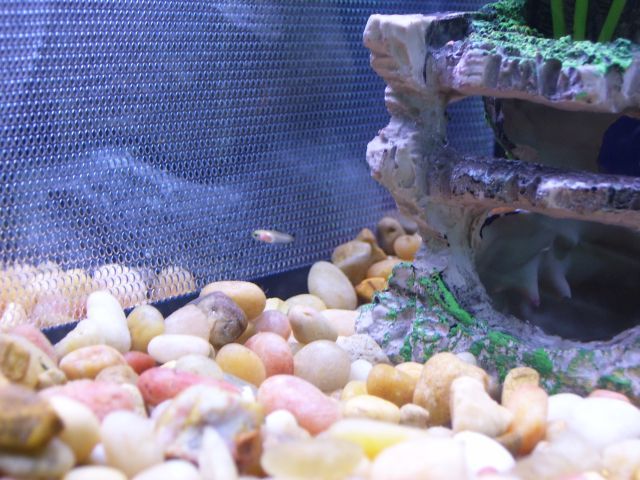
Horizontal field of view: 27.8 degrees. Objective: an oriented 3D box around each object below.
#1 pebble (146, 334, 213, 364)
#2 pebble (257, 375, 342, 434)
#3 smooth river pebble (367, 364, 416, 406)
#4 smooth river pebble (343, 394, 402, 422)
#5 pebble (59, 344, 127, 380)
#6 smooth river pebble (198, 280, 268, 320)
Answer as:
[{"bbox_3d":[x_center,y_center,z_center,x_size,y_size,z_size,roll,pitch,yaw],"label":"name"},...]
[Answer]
[{"bbox_3d":[-0.046,0.035,0.420,0.022,0.009,0.013,0,10,5],"label":"pebble"},{"bbox_3d":[-0.006,0.046,0.362,0.027,0.012,0.015,22,17,15],"label":"pebble"},{"bbox_3d":[0.022,0.043,0.385,0.017,0.012,0.015,15,12,7],"label":"smooth river pebble"},{"bbox_3d":[0.014,0.047,0.362,0.017,0.009,0.012,4,11,9],"label":"smooth river pebble"},{"bbox_3d":[-0.071,0.038,0.405,0.021,0.011,0.015,-4,10,5],"label":"pebble"},{"bbox_3d":[-0.032,0.023,0.475,0.025,0.013,0.017,12,12,8],"label":"smooth river pebble"}]

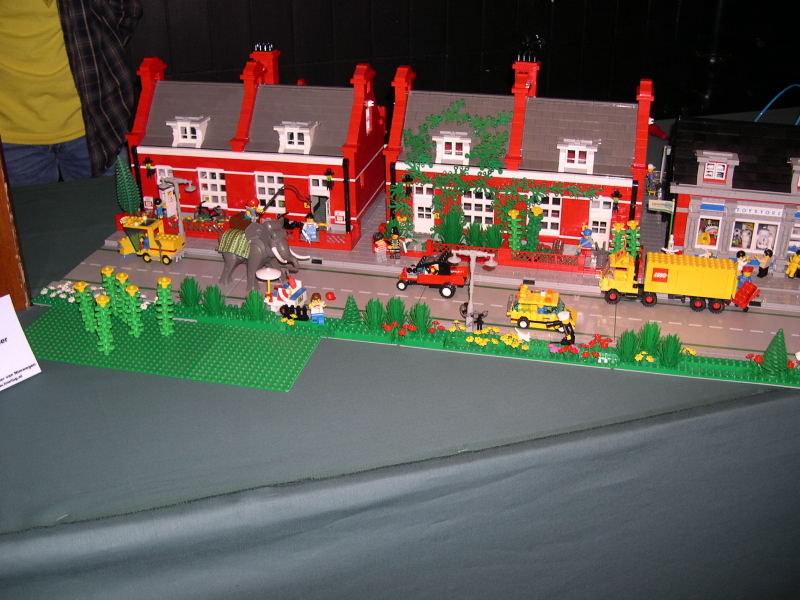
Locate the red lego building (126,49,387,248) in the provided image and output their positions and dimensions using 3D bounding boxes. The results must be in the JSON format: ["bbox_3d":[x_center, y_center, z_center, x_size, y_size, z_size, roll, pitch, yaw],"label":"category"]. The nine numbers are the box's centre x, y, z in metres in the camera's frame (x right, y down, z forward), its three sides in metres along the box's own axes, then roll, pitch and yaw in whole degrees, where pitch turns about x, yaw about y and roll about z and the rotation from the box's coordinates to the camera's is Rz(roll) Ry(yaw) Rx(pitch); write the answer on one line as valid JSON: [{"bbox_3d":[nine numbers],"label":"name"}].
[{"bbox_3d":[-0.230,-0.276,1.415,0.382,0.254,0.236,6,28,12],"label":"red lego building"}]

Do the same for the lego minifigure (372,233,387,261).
[{"bbox_3d":[-0.027,-0.076,1.267,0.022,0.043,0.015,-5,27,-9],"label":"lego minifigure"}]

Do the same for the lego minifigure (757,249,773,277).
[{"bbox_3d":[0.497,-0.051,1.194,0.018,0.040,0.022,16,32,30],"label":"lego minifigure"}]

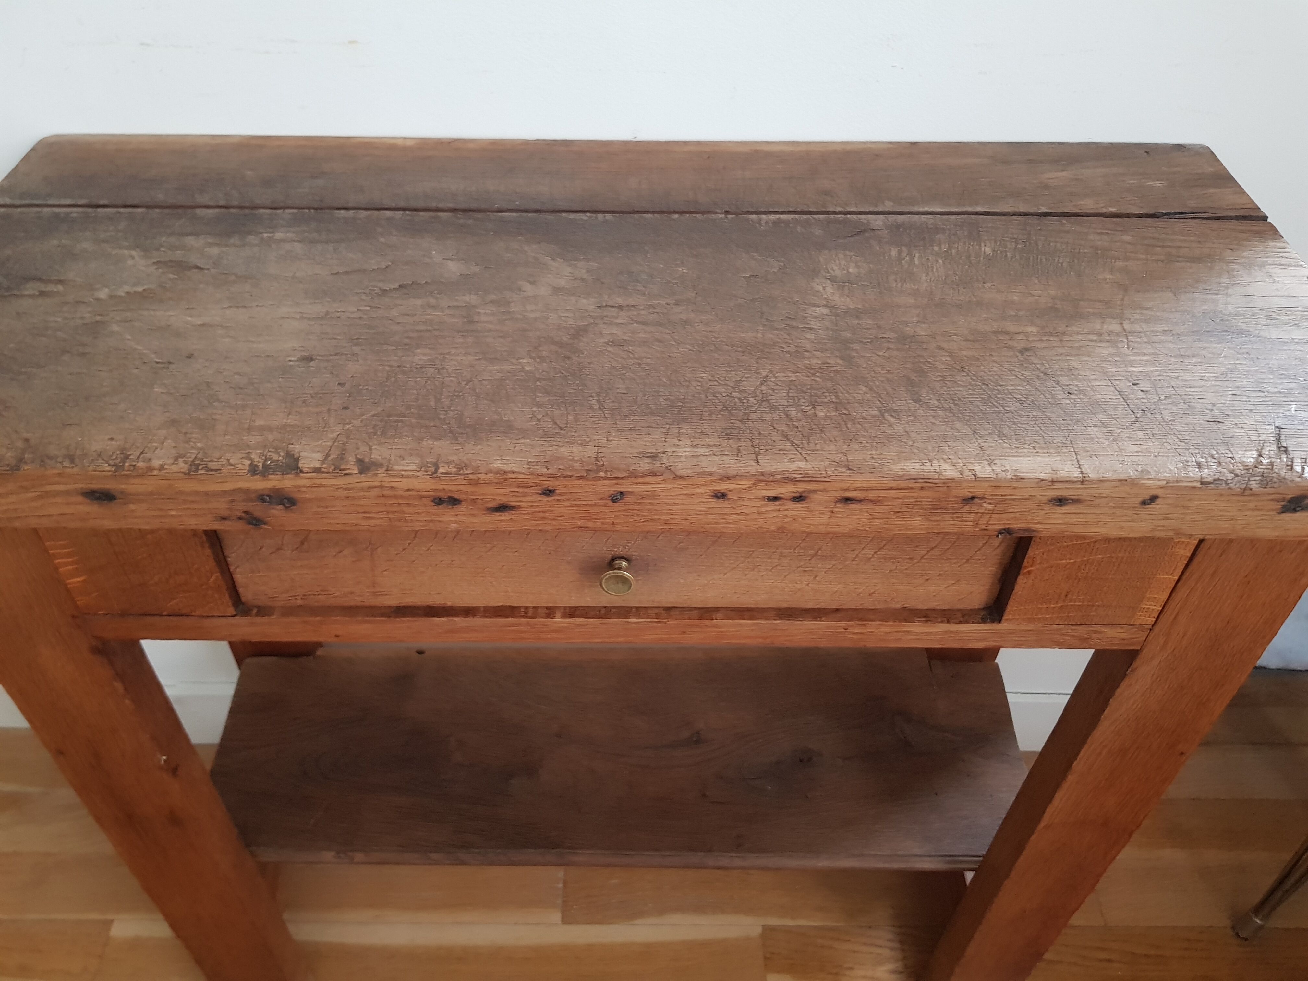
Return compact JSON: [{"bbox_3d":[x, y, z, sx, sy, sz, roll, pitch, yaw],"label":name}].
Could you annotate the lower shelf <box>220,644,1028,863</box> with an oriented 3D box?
[{"bbox_3d":[-0.031,0.236,0.938,0.750,0.025,0.242,1,45,0],"label":"lower shelf"}]

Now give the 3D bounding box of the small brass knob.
[{"bbox_3d":[-0.019,0.044,0.521,0.018,0.019,0.016,1,45,0],"label":"small brass knob"}]

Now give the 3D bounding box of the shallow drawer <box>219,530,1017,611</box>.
[{"bbox_3d":[-0.019,-0.046,0.607,0.422,0.085,0.233,1,45,0],"label":"shallow drawer"}]

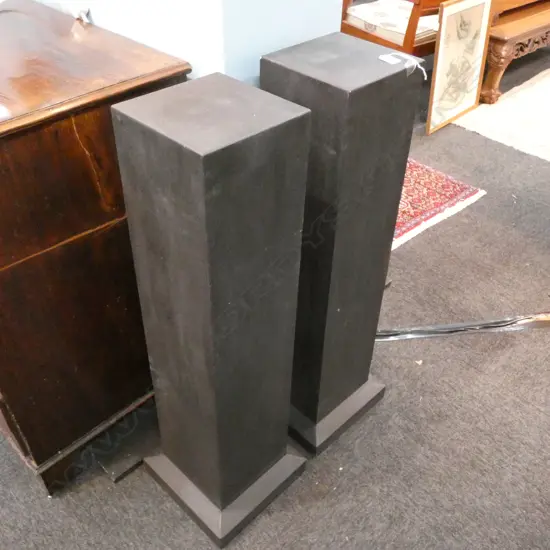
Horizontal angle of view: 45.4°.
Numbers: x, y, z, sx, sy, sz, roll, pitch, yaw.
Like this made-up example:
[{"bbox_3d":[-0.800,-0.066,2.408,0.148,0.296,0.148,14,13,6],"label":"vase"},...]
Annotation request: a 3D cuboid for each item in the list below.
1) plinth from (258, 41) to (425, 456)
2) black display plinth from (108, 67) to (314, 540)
[{"bbox_3d":[0.133,-0.037,1.736,0.321,1.086,0.321,-31,49,-34],"label":"plinth"},{"bbox_3d":[-0.125,0.129,1.508,0.321,1.086,0.321,33,48,32],"label":"black display plinth"}]

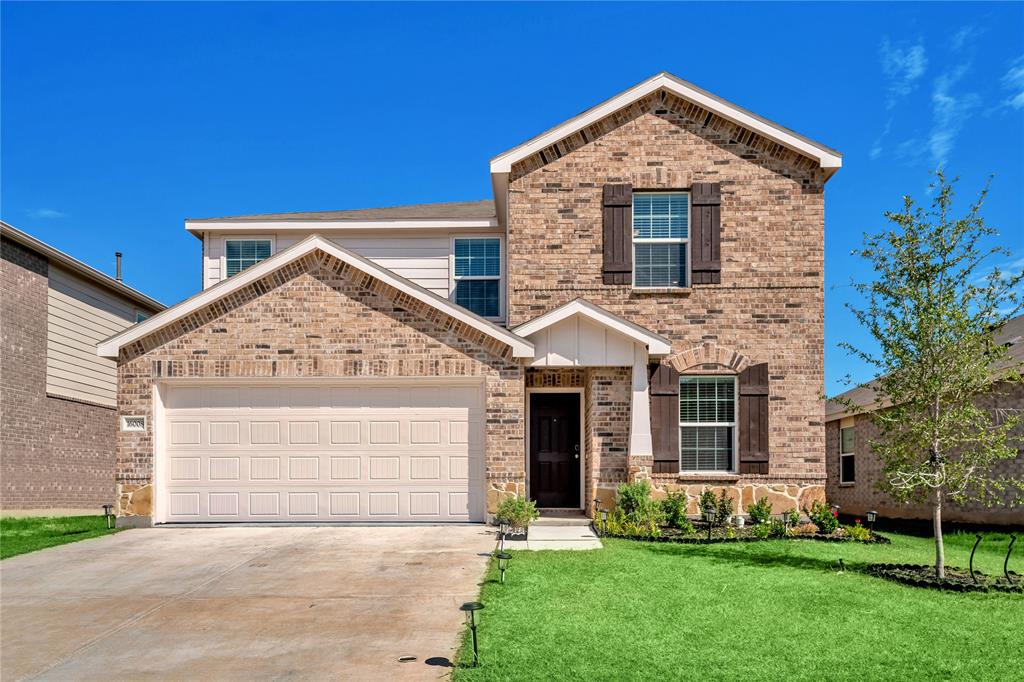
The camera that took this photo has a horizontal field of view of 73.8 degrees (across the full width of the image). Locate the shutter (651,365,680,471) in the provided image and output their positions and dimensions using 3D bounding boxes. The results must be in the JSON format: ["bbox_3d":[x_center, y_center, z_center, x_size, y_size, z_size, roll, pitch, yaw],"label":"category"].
[{"bbox_3d":[2.294,1.158,10.200,0.420,1.660,0.050,0,-1,2],"label":"shutter"}]

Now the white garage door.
[{"bbox_3d":[-2.838,1.688,10.330,4.880,2.130,0.080,0,-1,2],"label":"white garage door"}]

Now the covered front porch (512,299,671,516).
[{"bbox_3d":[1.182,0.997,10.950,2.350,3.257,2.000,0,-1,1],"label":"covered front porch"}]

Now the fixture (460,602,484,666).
[{"bbox_3d":[-0.245,1.841,4.280,0.150,0.400,0.150,0,-1,2],"label":"fixture"}]

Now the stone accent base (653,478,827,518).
[{"bbox_3d":[3.489,2.440,10.655,2.749,0.558,0.170,0,-1,1],"label":"stone accent base"}]

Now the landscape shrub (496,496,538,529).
[{"bbox_3d":[0.077,2.407,9.550,0.580,0.480,0.550,0,-1,2],"label":"landscape shrub"}]

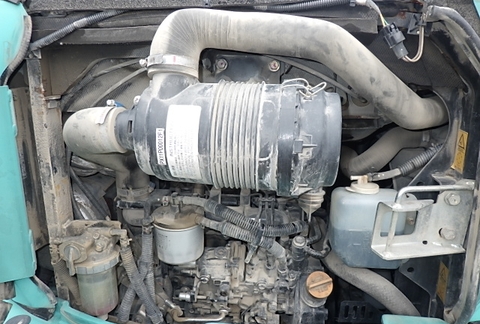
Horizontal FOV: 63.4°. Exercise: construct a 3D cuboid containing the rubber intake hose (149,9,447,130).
[{"bbox_3d":[0.093,-0.150,0.625,0.440,0.180,0.110,2,15,7],"label":"rubber intake hose"}]

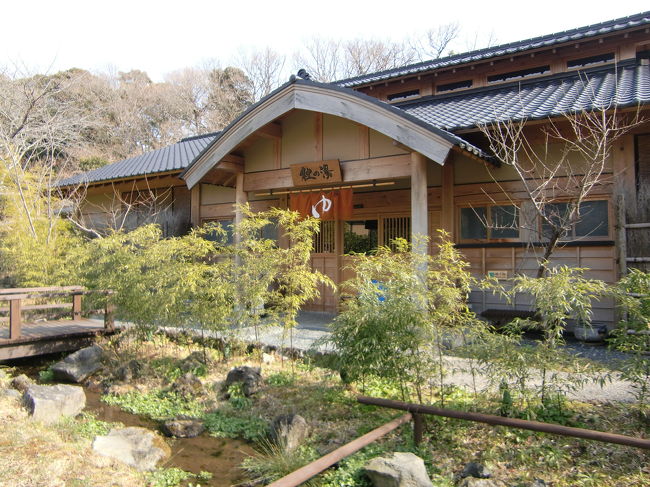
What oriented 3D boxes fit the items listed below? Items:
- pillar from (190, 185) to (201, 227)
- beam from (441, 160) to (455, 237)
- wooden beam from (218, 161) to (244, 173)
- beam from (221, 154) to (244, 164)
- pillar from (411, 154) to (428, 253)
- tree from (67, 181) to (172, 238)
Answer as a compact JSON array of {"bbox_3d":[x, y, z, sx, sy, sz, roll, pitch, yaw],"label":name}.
[{"bbox_3d":[-3.197,-0.913,13.056,0.220,1.200,0.200,-1,-3,32],"label":"pillar"},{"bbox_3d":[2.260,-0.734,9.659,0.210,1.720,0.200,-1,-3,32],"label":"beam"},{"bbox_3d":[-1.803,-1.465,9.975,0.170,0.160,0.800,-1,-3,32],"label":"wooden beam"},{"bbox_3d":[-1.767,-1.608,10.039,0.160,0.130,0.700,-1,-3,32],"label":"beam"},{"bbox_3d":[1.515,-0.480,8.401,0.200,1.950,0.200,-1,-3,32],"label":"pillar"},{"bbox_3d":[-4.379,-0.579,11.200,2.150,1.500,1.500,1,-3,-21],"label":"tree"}]

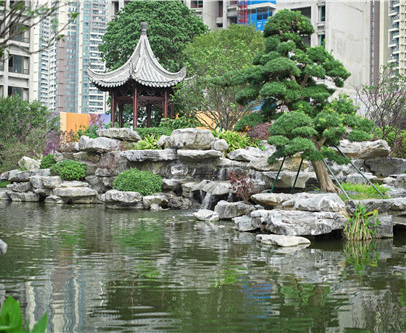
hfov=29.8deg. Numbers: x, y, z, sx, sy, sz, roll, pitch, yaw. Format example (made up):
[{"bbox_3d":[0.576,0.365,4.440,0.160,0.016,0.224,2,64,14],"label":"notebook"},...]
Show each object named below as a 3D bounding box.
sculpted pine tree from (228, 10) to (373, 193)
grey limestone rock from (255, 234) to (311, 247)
[{"bbox_3d":[2.452,-1.634,19.200,3.671,4.576,3.200,1,0,0],"label":"sculpted pine tree"},{"bbox_3d":[1.672,1.537,15.810,1.128,0.246,0.600,1,0,6],"label":"grey limestone rock"}]

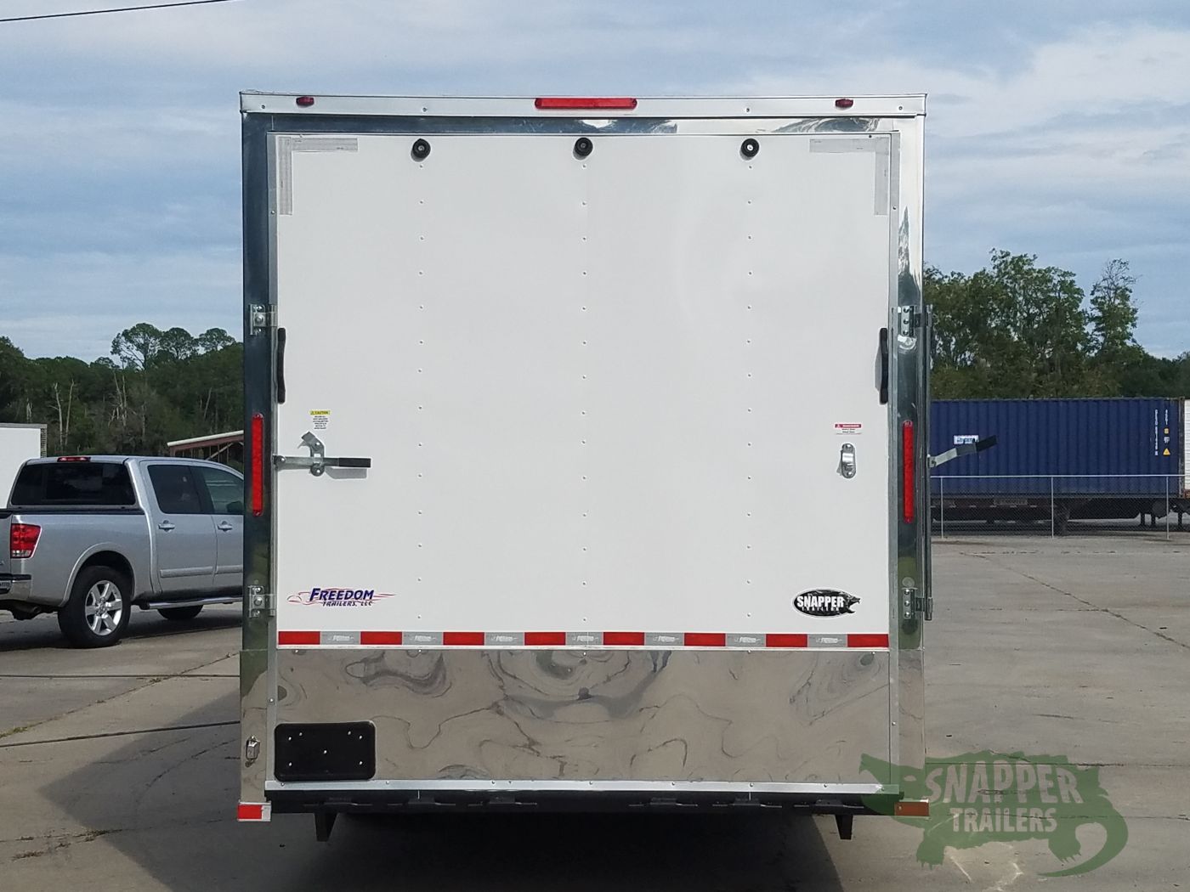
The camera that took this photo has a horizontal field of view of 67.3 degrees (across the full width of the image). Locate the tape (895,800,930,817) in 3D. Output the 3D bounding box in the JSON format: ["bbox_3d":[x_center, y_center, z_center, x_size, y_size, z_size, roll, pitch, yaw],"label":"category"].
[{"bbox_3d":[1.188,1.357,3.345,0.129,0.055,0.010,0,0,0],"label":"tape"}]

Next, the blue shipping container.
[{"bbox_3d":[10.800,0.080,26.900,12.190,2.860,2.440,0,-1,3],"label":"blue shipping container"}]

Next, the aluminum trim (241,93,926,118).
[{"bbox_3d":[-0.044,-1.283,3.375,2.580,0.090,0.050,0,0,0],"label":"aluminum trim"}]

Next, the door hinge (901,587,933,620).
[{"bbox_3d":[1.198,0.589,3.325,0.116,0.124,0.050,0,0,0],"label":"door hinge"}]

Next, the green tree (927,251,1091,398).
[{"bbox_3d":[19.400,-3.200,42.000,8.000,11.900,7.500,0,-1,0],"label":"green tree"}]

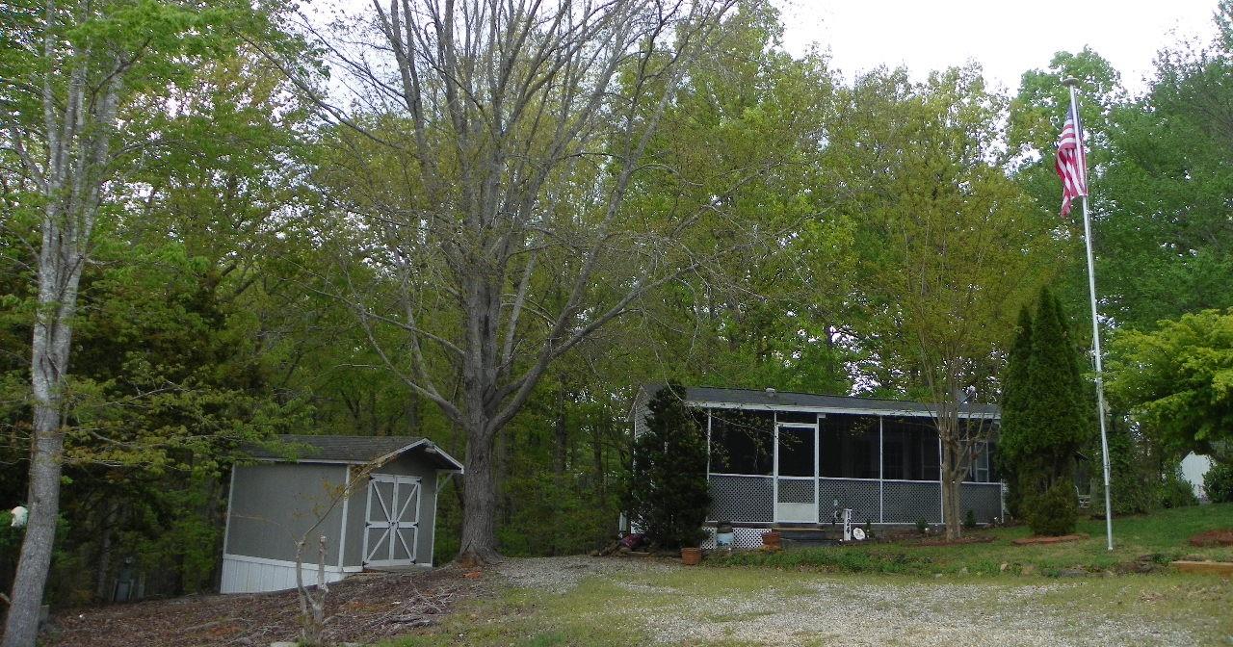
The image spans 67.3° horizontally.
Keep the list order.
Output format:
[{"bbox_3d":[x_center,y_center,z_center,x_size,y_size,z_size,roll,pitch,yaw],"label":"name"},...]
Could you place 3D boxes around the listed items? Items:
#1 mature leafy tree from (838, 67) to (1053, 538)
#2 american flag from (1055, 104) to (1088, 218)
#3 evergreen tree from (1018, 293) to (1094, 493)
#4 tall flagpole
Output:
[{"bbox_3d":[6.646,-0.547,19.077,4.100,9.758,4.000,2,-10,0],"label":"mature leafy tree"},{"bbox_3d":[7.141,-2.552,14.560,0.420,1.757,0.280,-4,-12,27],"label":"american flag"},{"bbox_3d":[8.748,1.630,18.424,1.500,4.716,1.500,2,-10,0],"label":"evergreen tree"},{"bbox_3d":[7.197,-0.329,14.088,0.260,7.327,0.260,-5,-12,27],"label":"tall flagpole"}]

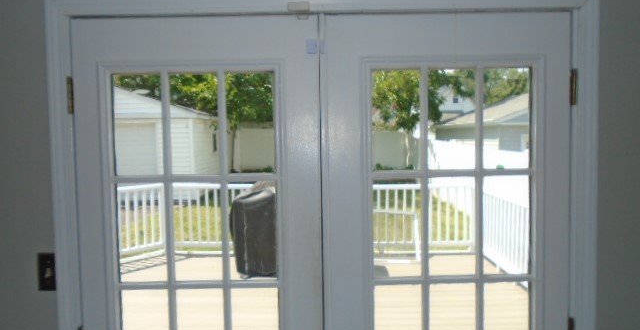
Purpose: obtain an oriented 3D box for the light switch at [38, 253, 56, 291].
[{"bbox_3d":[-0.833,0.332,1.482,0.070,0.115,0.020,-1,3,0],"label":"light switch"}]

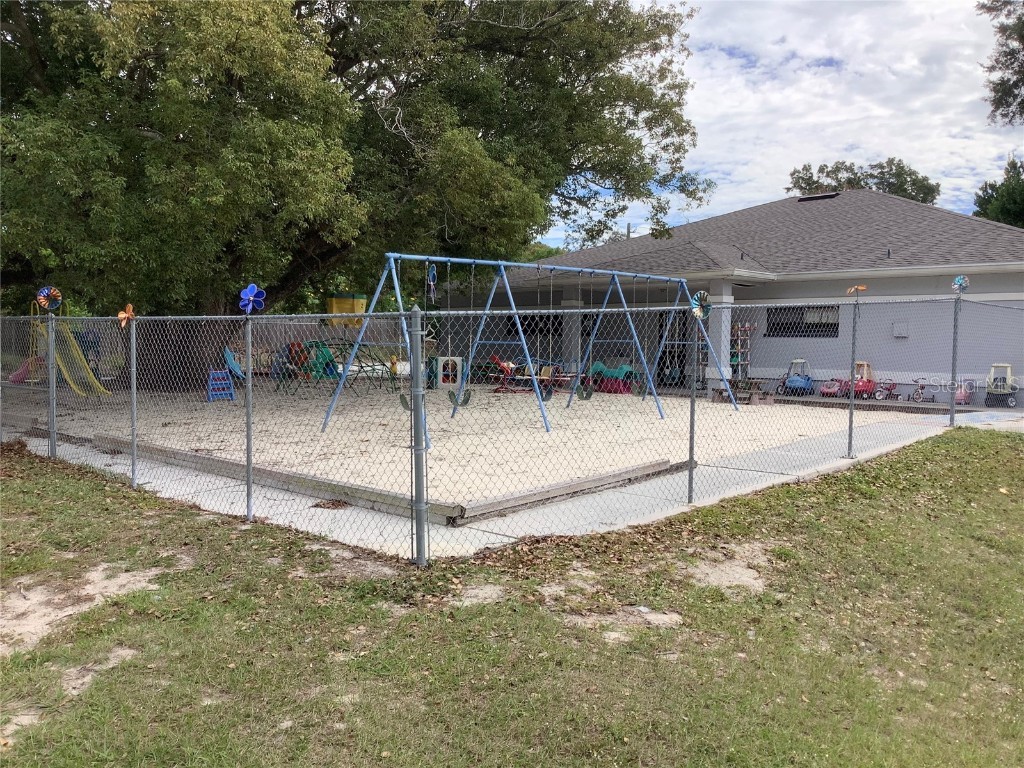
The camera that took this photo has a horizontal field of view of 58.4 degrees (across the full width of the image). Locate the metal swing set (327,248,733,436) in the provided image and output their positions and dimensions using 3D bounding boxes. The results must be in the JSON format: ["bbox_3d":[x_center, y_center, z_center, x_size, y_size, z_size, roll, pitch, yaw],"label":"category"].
[{"bbox_3d":[0.863,-0.663,14.989,2.067,2.518,8.297,3,4,40],"label":"metal swing set"}]

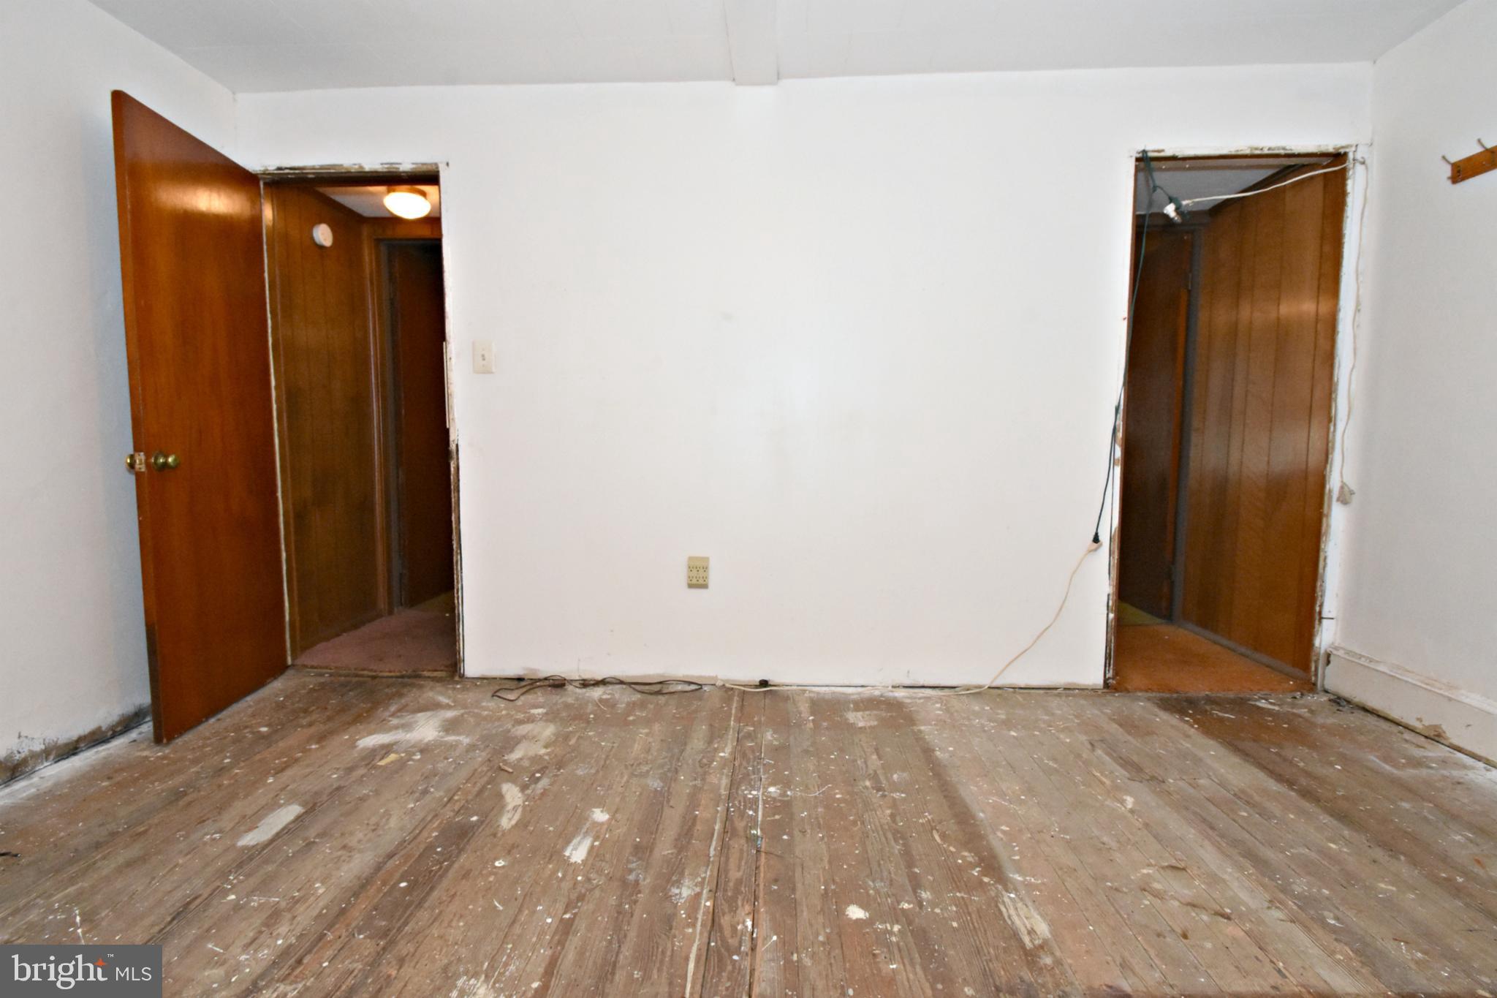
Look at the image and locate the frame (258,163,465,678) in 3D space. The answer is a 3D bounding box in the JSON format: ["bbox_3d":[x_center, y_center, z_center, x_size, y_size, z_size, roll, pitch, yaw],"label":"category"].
[{"bbox_3d":[-1.591,-0.276,2.627,0.745,2.050,0.120,0,4,3],"label":"frame"}]

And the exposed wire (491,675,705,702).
[{"bbox_3d":[-0.592,0.748,2.489,0.815,0.030,0.210,0,4,3],"label":"exposed wire"}]

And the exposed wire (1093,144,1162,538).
[{"bbox_3d":[1.447,-0.565,2.372,0.185,1.470,0.050,0,4,3],"label":"exposed wire"}]

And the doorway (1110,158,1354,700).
[{"bbox_3d":[1.842,-0.270,2.460,0.770,2.070,0.120,0,4,3],"label":"doorway"}]

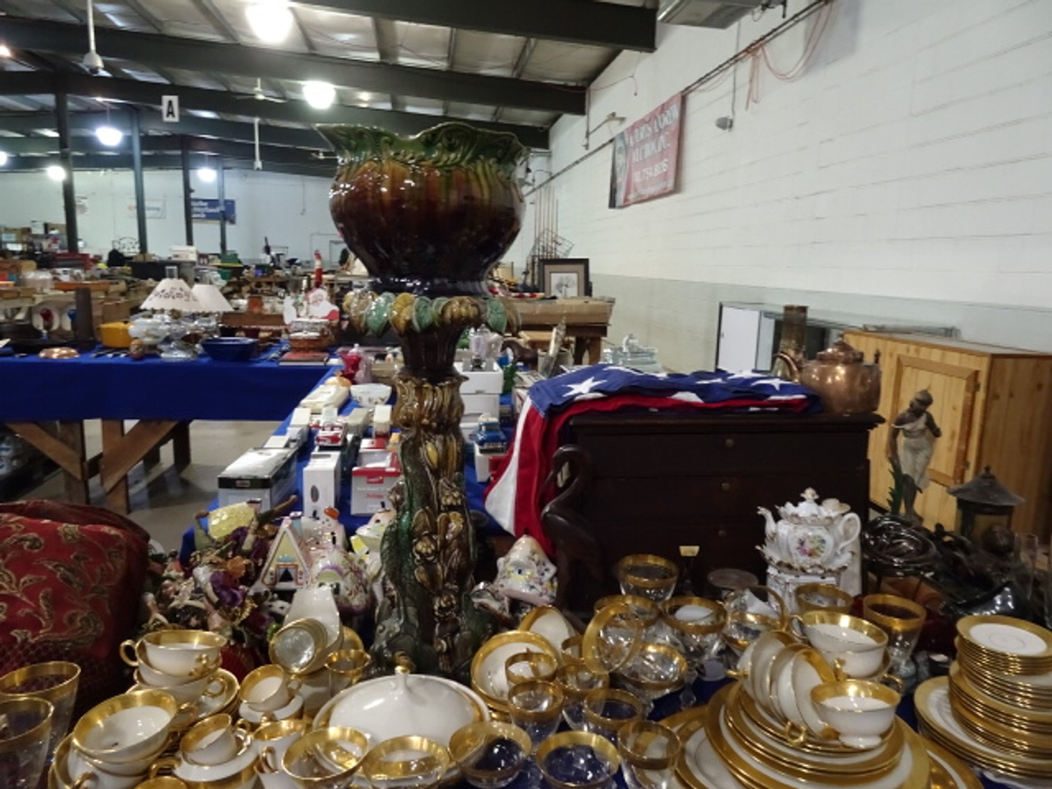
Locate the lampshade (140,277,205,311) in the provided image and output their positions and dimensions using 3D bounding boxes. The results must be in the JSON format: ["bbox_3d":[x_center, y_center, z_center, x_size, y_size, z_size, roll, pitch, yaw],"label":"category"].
[{"bbox_3d":[-1.948,-0.557,4.035,0.320,0.170,0.320,2,10,0],"label":"lampshade"}]

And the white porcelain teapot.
[{"bbox_3d":[0.433,0.207,1.113,0.155,0.135,0.105,3,10,8],"label":"white porcelain teapot"}]

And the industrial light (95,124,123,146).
[{"bbox_3d":[-10.670,-6.620,18.660,0.650,0.550,0.650,0,10,-8],"label":"industrial light"}]

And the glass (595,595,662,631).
[{"bbox_3d":[0.124,0.341,0.913,0.082,0.150,0.082,0,10,-8],"label":"glass"}]

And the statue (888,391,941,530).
[{"bbox_3d":[0.849,0.156,1.598,0.115,0.338,0.110,8,12,33],"label":"statue"}]

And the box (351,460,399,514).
[{"bbox_3d":[-0.350,0.209,1.725,0.112,0.107,0.135,0,10,-8],"label":"box"}]

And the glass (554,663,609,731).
[{"bbox_3d":[0.062,0.376,0.836,0.062,0.112,0.062,0,10,-8],"label":"glass"}]

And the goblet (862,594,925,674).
[{"bbox_3d":[0.519,0.365,1.039,0.079,0.135,0.079,2,10,0],"label":"goblet"}]

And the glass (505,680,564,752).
[{"bbox_3d":[0.011,0.397,0.833,0.061,0.115,0.061,2,10,0],"label":"glass"}]

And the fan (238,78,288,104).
[{"bbox_3d":[-5.850,-6.700,16.050,1.350,0.550,1.350,0,10,-8],"label":"fan"}]

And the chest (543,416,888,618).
[{"bbox_3d":[0.311,0.174,1.363,0.520,0.336,0.340,0,10,-8],"label":"chest"}]

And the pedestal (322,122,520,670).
[{"bbox_3d":[-0.142,0.017,1.055,0.282,0.777,0.282,2,10,0],"label":"pedestal"}]

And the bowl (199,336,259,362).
[{"bbox_3d":[-1.675,-0.258,4.118,0.300,0.104,0.300,2,10,0],"label":"bowl"}]

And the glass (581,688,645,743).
[{"bbox_3d":[0.100,0.403,0.831,0.065,0.110,0.065,2,10,0],"label":"glass"}]

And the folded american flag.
[{"bbox_3d":[0.212,0.104,1.327,0.570,0.270,0.330,0,10,-8],"label":"folded american flag"}]

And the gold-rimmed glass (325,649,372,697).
[{"bbox_3d":[-0.246,0.391,1.011,0.063,0.055,0.063,2,10,0],"label":"gold-rimmed glass"}]

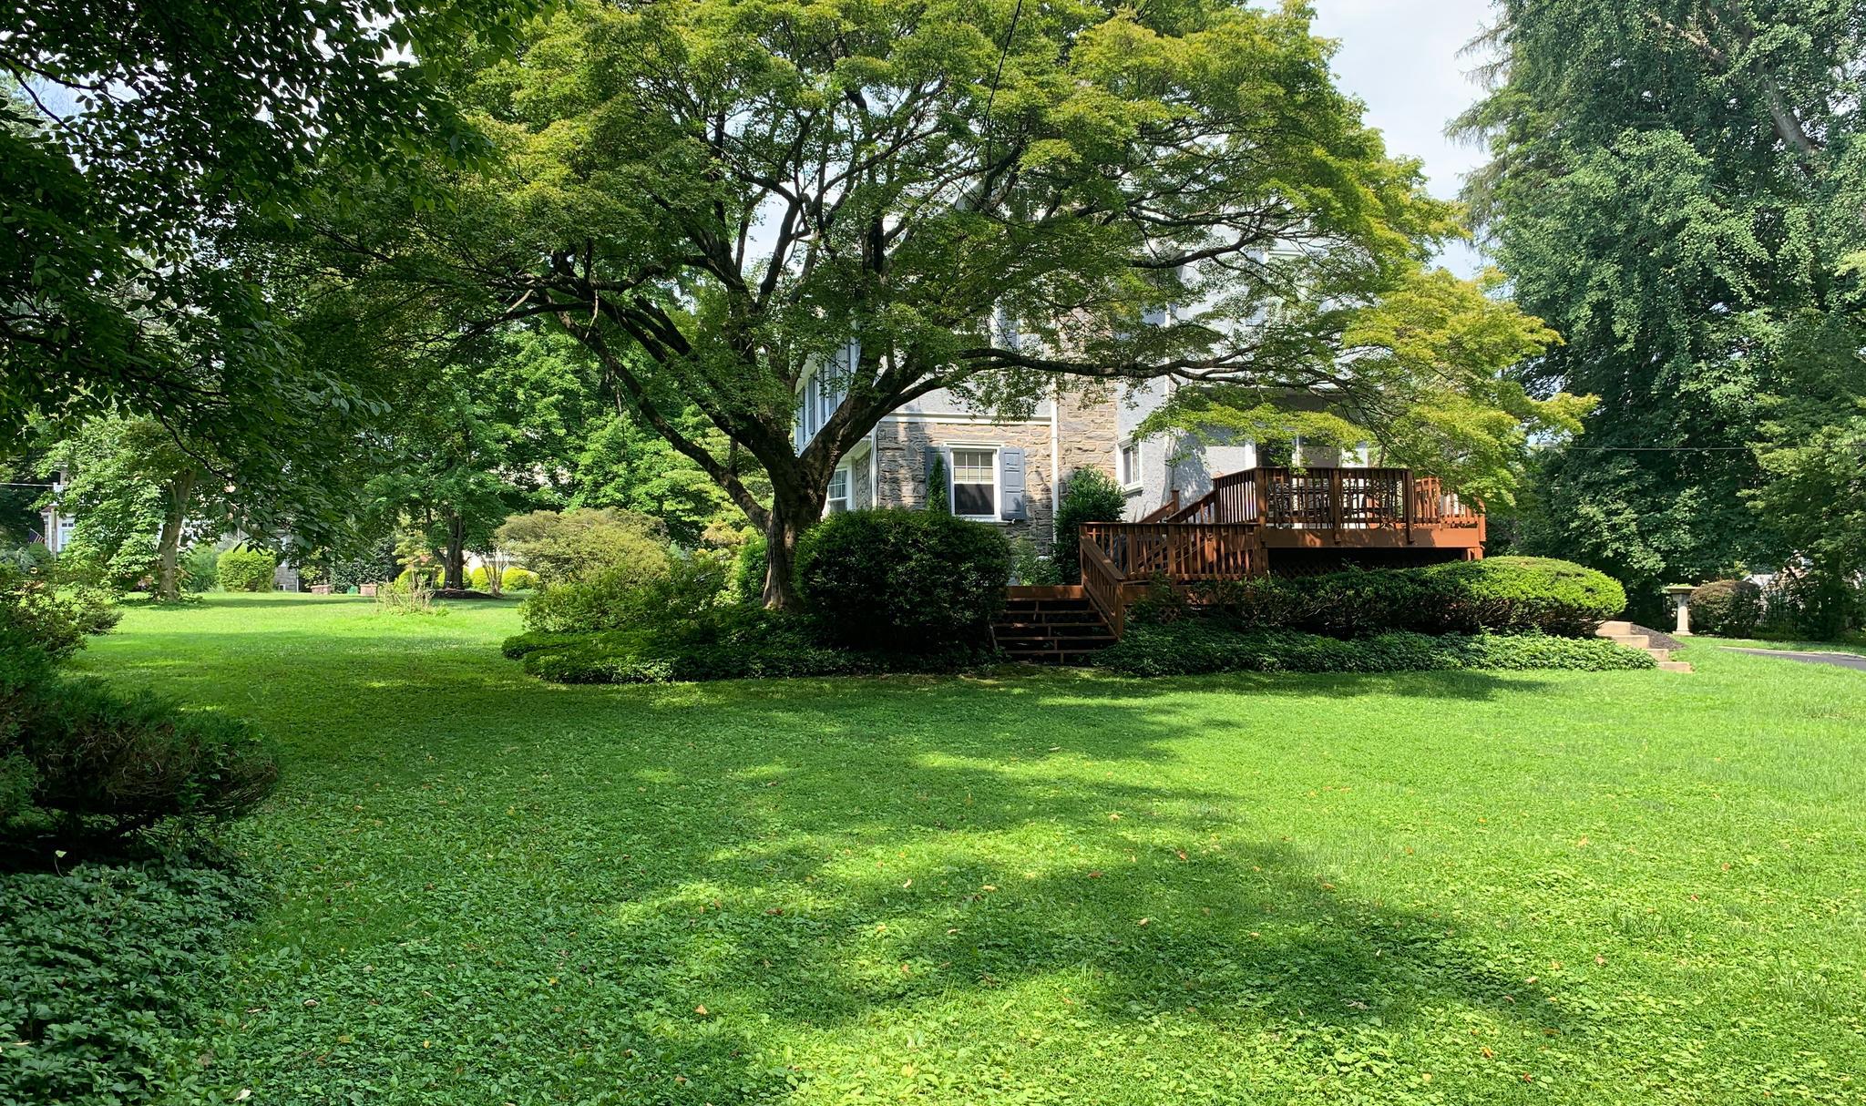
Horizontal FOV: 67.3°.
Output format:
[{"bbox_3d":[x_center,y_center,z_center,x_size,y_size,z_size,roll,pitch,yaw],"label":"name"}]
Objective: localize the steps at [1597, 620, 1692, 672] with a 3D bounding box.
[{"bbox_3d":[9.600,1.290,19.500,1.350,0.720,1.250,0,-1,9],"label":"steps"}]

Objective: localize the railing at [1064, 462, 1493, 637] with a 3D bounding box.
[{"bbox_3d":[5.180,0.050,23.900,6.400,2.650,4.600,0,-1,-6],"label":"railing"}]

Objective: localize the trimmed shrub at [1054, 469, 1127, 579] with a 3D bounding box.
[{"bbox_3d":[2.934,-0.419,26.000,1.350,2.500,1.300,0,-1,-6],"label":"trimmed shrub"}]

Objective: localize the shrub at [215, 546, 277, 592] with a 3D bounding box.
[{"bbox_3d":[-22.536,0.502,46.000,2.050,1.550,1.800,0,-1,-29],"label":"shrub"}]

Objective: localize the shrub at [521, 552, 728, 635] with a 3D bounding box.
[{"bbox_3d":[-4.840,0.698,22.000,3.200,1.350,2.400,0,-1,-6],"label":"shrub"}]

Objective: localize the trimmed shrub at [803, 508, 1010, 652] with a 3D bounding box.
[{"bbox_3d":[-0.416,0.385,20.000,3.050,2.050,2.600,0,-1,-6],"label":"trimmed shrub"}]

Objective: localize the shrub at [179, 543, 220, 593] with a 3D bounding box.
[{"bbox_3d":[-24.566,0.513,47.000,1.450,1.650,1.400,0,-1,-29],"label":"shrub"}]

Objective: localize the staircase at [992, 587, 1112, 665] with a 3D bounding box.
[{"bbox_3d":[1.740,1.030,20.300,1.720,1.070,1.650,0,-1,-8],"label":"staircase"}]

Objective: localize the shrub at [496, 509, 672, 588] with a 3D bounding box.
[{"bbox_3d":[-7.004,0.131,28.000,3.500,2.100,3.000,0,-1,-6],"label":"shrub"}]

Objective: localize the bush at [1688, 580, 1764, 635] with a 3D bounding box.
[{"bbox_3d":[14.442,1.008,25.500,1.500,1.050,1.350,-1,-1,29],"label":"bush"}]

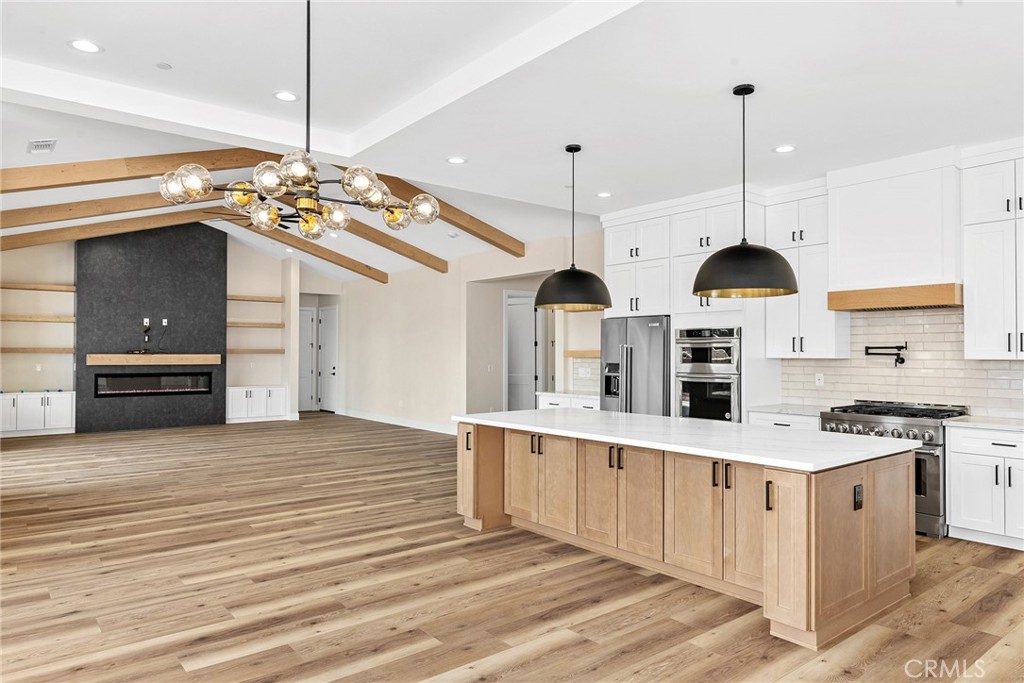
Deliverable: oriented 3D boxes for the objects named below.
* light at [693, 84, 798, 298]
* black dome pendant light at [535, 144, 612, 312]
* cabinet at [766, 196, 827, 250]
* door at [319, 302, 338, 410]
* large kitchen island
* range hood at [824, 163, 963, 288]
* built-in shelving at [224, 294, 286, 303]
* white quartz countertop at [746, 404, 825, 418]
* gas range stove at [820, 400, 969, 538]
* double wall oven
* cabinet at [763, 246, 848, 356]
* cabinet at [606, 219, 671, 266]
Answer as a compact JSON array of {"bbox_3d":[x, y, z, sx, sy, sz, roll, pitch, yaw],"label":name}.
[{"bbox_3d":[1.432,-0.931,4.024,0.610,1.270,0.610,1,-1,-39],"label":"light"},{"bbox_3d":[0.491,-0.908,5.194,0.610,1.270,0.610,0,-1,0],"label":"black dome pendant light"},{"bbox_3d":[2.863,-1.127,6.392,0.330,0.460,0.680,1,-1,-39],"label":"cabinet"},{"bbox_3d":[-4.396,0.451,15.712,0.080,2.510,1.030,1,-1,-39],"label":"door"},{"bbox_3d":[0.971,1.055,4.635,1.300,0.902,3.020,1,-1,-39],"label":"large kitchen island"},{"bbox_3d":[3.340,-0.907,5.647,0.459,0.931,1.007,1,-1,-39],"label":"range hood"},{"bbox_3d":[-5.521,-0.892,13.968,1.295,0.100,0.260,1,-1,-39],"label":"built-in shelving"},{"bbox_3d":[2.751,0.652,6.203,0.635,0.038,0.744,1,-1,-39],"label":"white quartz countertop"},{"bbox_3d":[3.221,1.027,5.503,0.751,0.984,0.921,1,-1,-39],"label":"gas range stove"},{"bbox_3d":[2.187,0.420,6.784,0.619,1.090,0.772,1,-1,-39],"label":"double wall oven"},{"bbox_3d":[2.869,-0.374,6.355,0.310,1.068,0.679,1,-1,-39],"label":"cabinet"},{"bbox_3d":[1.639,-1.117,7.575,0.624,0.453,0.927,1,-1,-39],"label":"cabinet"}]

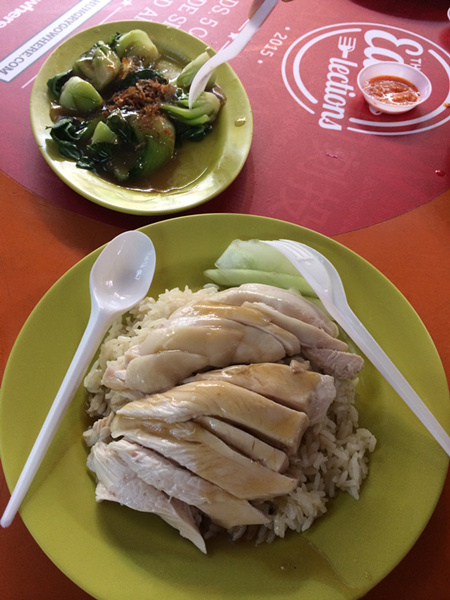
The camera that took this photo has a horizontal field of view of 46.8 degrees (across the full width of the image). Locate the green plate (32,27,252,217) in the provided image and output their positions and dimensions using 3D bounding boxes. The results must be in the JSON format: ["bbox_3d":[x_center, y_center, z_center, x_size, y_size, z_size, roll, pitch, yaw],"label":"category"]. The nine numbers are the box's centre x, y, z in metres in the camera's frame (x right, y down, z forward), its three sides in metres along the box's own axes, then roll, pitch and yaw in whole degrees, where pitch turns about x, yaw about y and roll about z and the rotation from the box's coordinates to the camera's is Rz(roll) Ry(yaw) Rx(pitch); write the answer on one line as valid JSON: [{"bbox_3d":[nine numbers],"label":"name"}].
[{"bbox_3d":[-0.068,-0.150,0.425,0.168,0.027,0.239,-16,58,-9],"label":"green plate"}]

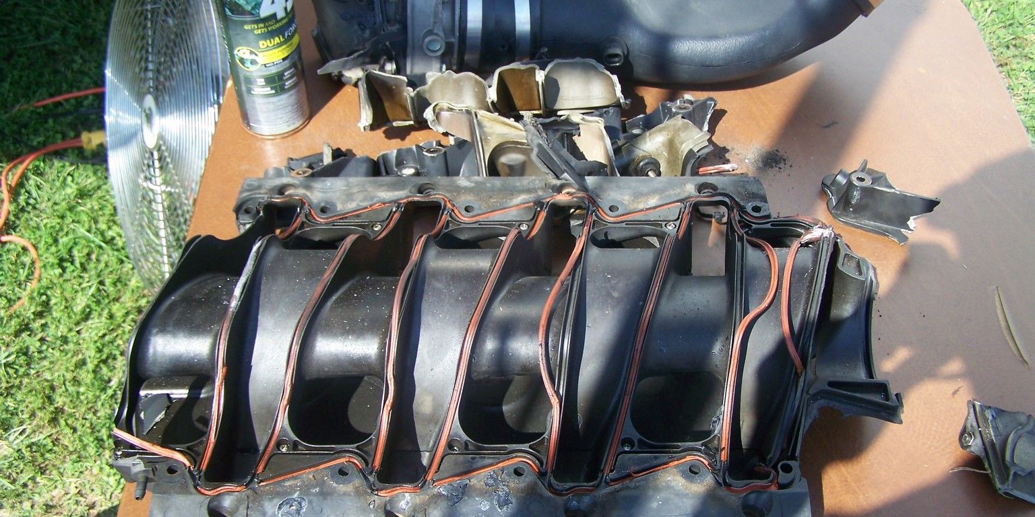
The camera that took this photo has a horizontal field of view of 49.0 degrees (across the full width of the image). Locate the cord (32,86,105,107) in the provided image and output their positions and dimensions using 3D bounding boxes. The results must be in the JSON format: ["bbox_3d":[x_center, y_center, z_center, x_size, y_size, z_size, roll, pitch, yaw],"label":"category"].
[{"bbox_3d":[-0.864,-0.312,2.191,0.167,0.012,0.020,-15,50,-14],"label":"cord"}]

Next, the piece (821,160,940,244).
[{"bbox_3d":[0.323,-0.055,1.013,0.100,0.045,0.057,17,51,14],"label":"piece"}]

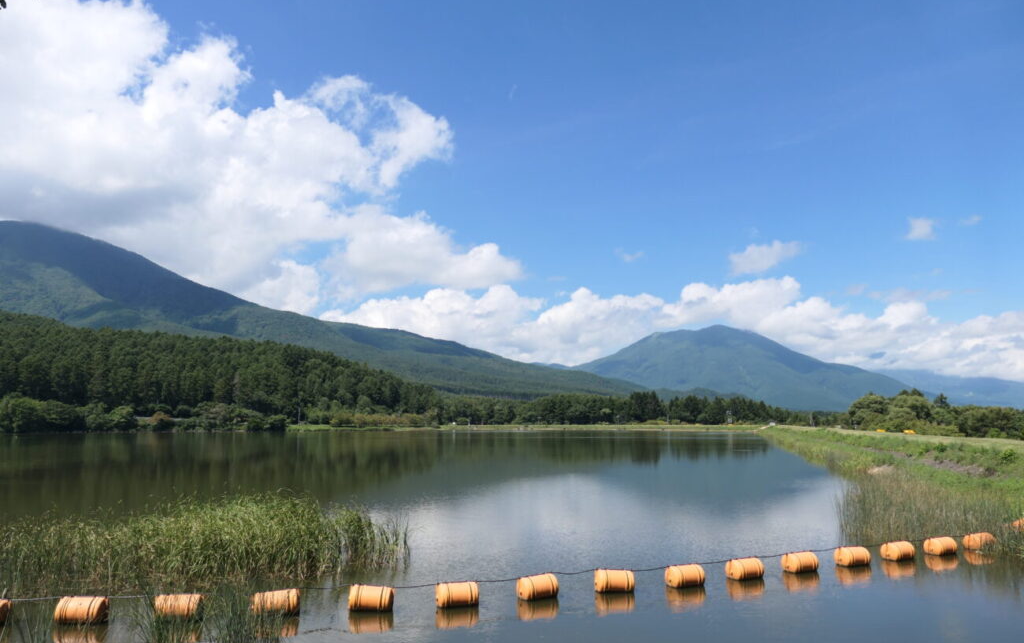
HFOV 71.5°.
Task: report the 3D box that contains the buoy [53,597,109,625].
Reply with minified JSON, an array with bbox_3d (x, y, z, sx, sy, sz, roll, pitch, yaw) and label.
[{"bbox_3d":[-8.163,5.461,13.479,0.840,0.500,0.500,0,-8,1],"label":"buoy"}]

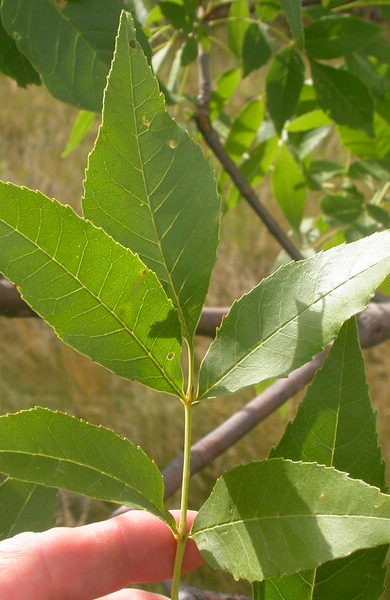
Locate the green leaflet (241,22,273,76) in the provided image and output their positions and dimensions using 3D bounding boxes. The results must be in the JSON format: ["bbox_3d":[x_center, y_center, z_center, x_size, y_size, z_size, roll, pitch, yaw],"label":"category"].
[{"bbox_3d":[0.037,-0.147,1.060,0.018,0.032,0.011,12,6,6],"label":"green leaflet"}]

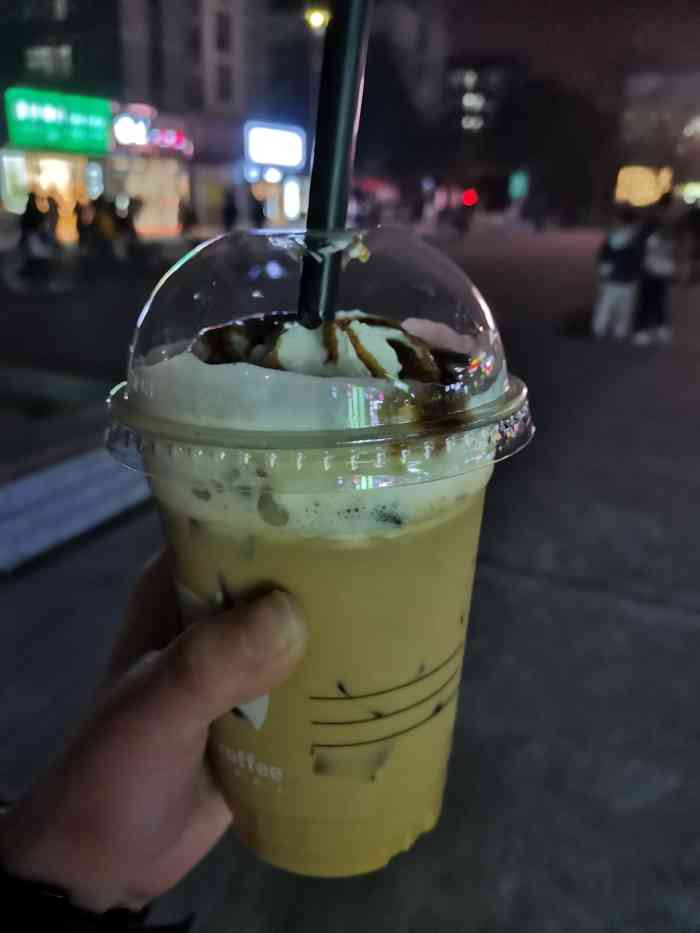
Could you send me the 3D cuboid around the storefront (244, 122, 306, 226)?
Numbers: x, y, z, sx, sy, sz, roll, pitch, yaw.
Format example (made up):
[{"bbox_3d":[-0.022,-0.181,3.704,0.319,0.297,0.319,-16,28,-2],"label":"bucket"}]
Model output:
[{"bbox_3d":[-3.586,-13.850,33.590,1.000,4.600,3.600,19,27,38],"label":"storefront"}]

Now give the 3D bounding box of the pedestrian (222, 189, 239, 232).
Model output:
[{"bbox_3d":[-4.939,-10.540,28.824,0.500,1.680,0.360,-5,22,-16],"label":"pedestrian"}]

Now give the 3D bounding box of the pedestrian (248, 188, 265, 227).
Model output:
[{"bbox_3d":[-4.089,-11.238,30.551,0.500,1.680,0.360,-7,23,-22],"label":"pedestrian"}]

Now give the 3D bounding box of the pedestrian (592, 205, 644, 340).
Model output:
[{"bbox_3d":[3.294,-2.366,8.622,0.480,1.600,0.340,10,22,19],"label":"pedestrian"}]

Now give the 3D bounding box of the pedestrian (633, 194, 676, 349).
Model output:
[{"bbox_3d":[3.660,-2.310,8.377,0.480,1.700,0.340,10,22,19],"label":"pedestrian"}]

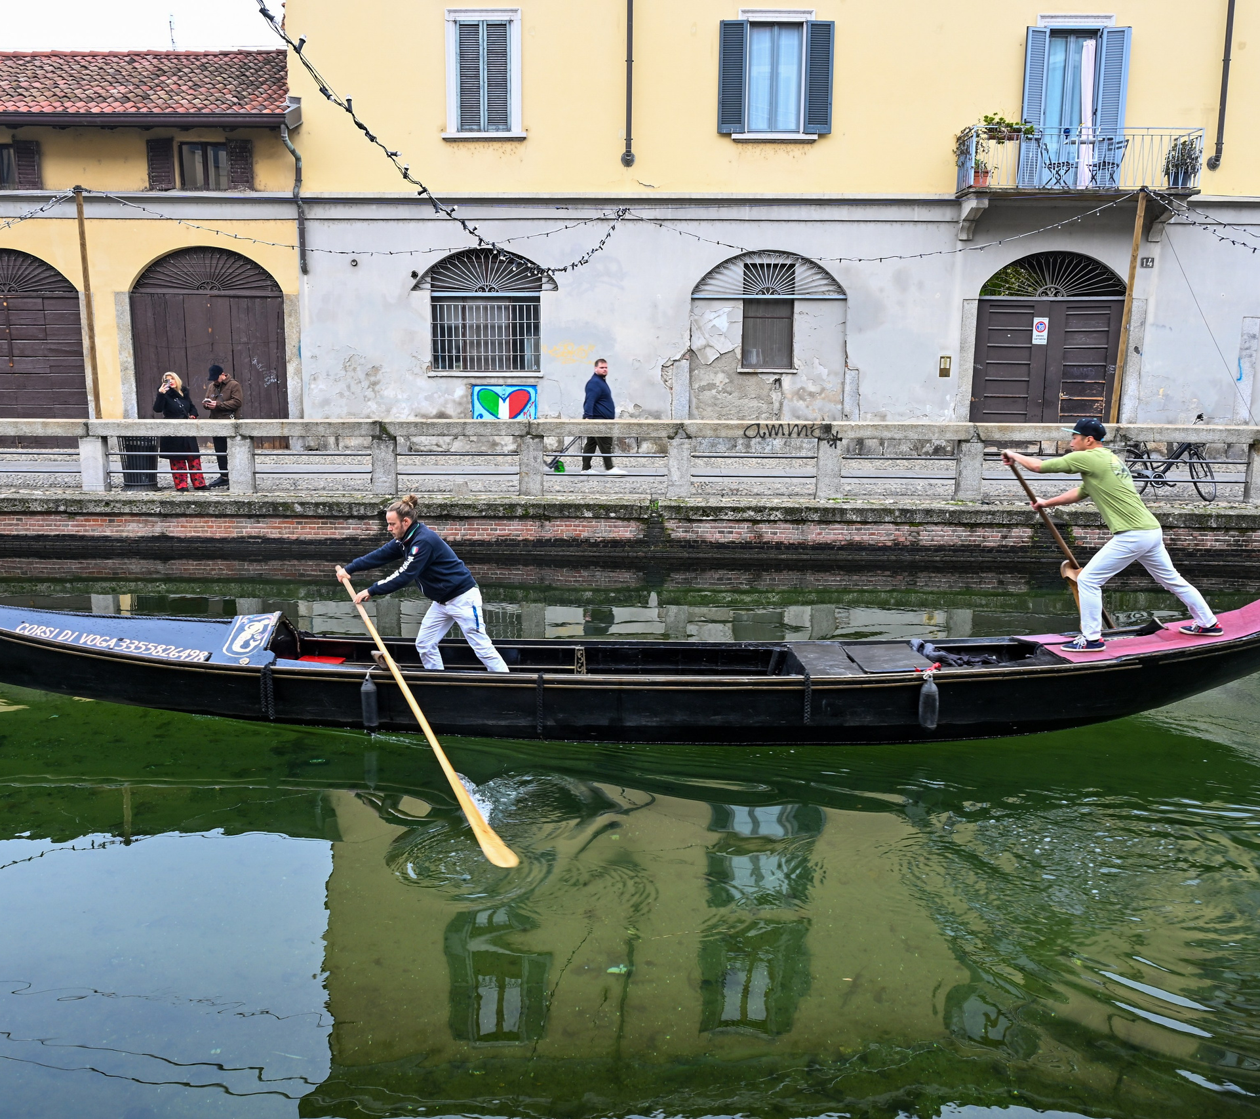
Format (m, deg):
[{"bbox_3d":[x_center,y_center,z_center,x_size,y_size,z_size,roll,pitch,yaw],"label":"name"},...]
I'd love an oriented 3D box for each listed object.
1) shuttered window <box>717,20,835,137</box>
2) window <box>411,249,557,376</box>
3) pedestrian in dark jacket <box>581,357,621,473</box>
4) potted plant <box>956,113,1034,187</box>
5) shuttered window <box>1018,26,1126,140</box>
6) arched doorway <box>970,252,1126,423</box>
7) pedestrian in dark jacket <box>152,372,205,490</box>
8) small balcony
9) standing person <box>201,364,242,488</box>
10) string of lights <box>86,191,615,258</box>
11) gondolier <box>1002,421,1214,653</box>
[{"bbox_3d":[2.579,-8.467,19.708,2.002,1.898,0.200,0,10,1],"label":"shuttered window"},{"bbox_3d":[-2.646,-4.525,20.518,2.653,2.243,0.250,0,10,1],"label":"window"},{"bbox_3d":[-0.457,-2.214,17.324,0.600,1.772,0.500,1,10,3],"label":"pedestrian in dark jacket"},{"bbox_3d":[6.064,-6.771,18.668,1.158,1.157,0.620,0,10,0],"label":"potted plant"},{"bbox_3d":[7.508,-7.708,19.076,1.788,2.592,0.300,0,10,0],"label":"shuttered window"},{"bbox_3d":[7.442,-3.672,19.968,2.587,3.500,0.400,0,10,0],"label":"arched doorway"},{"bbox_3d":[-6.115,-1.725,15.139,0.612,1.597,0.480,0,10,0],"label":"pedestrian in dark jacket"},{"bbox_3d":[7.539,-6.627,18.816,3.856,1.039,0.890,0,10,0],"label":"small balcony"},{"bbox_3d":[-5.717,-1.849,15.661,0.460,1.742,0.520,-8,12,-39],"label":"standing person"},{"bbox_3d":[-3.557,-4.319,14.399,7.126,0.839,0.300,1,10,5],"label":"string of lights"},{"bbox_3d":[3.151,-0.164,7.356,1.440,1.530,0.580,2,10,10],"label":"gondolier"}]

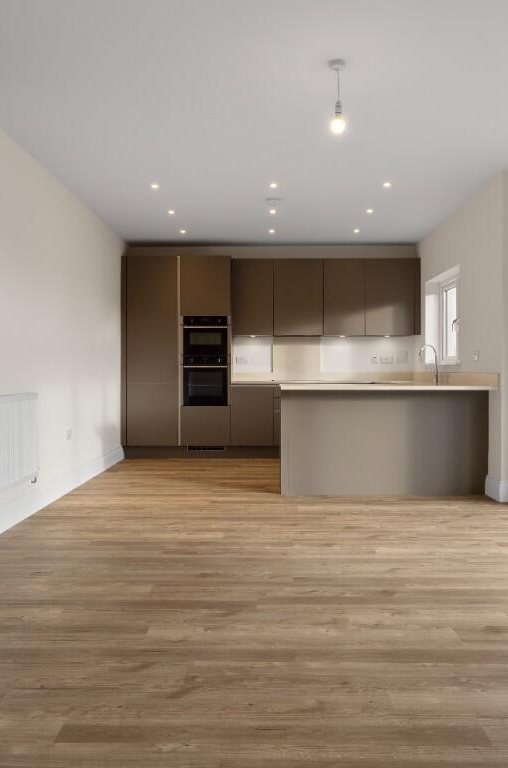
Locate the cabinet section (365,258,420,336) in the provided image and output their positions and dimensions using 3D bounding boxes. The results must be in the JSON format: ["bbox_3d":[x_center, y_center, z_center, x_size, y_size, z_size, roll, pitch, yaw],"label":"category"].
[{"bbox_3d":[1.677,-1.042,8.725,0.660,0.930,0.350,0,1,1],"label":"cabinet section"}]

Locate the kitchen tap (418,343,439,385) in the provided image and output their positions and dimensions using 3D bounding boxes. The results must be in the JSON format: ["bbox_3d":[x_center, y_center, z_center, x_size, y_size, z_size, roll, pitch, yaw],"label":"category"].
[{"bbox_3d":[1.730,-0.211,7.038,0.188,0.399,0.070,0,1,1],"label":"kitchen tap"}]

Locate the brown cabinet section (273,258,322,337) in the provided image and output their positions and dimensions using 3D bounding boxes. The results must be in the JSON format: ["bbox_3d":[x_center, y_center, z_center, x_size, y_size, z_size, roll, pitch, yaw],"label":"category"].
[{"bbox_3d":[0.541,-1.042,8.725,0.603,0.930,0.350,0,1,1],"label":"brown cabinet section"}]

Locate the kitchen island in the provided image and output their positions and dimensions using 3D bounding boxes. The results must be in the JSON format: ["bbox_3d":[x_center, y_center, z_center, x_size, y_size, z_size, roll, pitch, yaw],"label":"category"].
[{"bbox_3d":[1.057,0.458,5.951,1.704,0.910,0.890,0,1,1],"label":"kitchen island"}]

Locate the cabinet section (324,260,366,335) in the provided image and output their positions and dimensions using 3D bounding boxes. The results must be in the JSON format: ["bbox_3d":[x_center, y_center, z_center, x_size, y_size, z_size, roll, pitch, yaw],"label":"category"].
[{"bbox_3d":[1.095,-1.042,8.725,0.505,0.930,0.350,0,1,1],"label":"cabinet section"}]

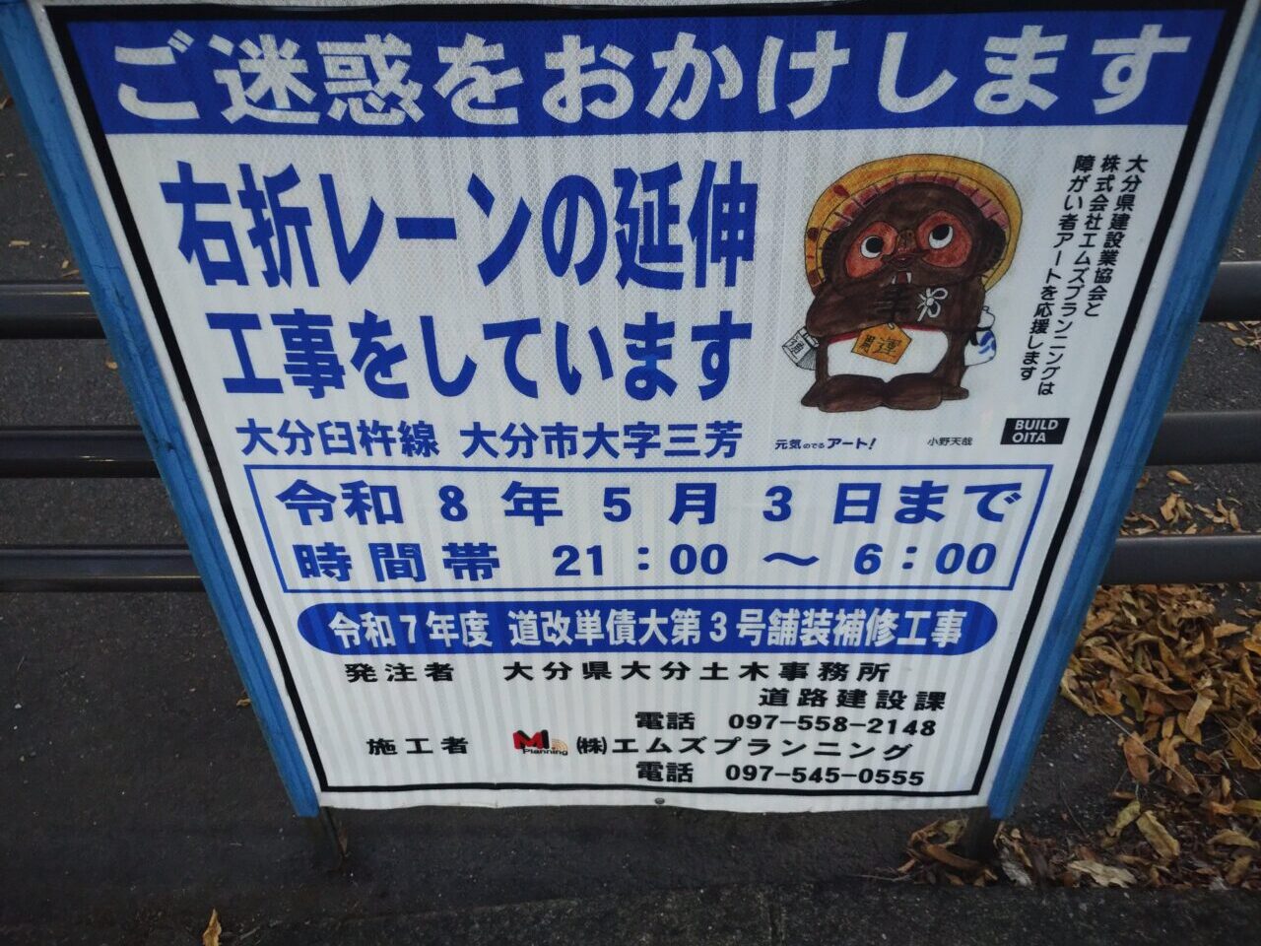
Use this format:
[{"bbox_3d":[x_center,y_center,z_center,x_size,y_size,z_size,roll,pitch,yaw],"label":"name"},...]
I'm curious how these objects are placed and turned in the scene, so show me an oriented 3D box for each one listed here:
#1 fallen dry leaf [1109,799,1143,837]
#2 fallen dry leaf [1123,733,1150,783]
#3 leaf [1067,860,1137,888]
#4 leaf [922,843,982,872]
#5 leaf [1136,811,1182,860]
[{"bbox_3d":[0.809,0.565,1.670,0.084,0.018,0.024,-28,46,-29],"label":"fallen dry leaf"},{"bbox_3d":[0.882,0.494,1.772,0.035,0.018,0.101,6,39,9],"label":"fallen dry leaf"},{"bbox_3d":[0.738,0.625,1.596,0.098,0.019,0.033,10,40,13],"label":"leaf"},{"bbox_3d":[0.507,0.603,1.607,0.086,0.025,0.025,15,42,20],"label":"leaf"},{"bbox_3d":[0.851,0.584,1.644,0.034,0.018,0.084,-8,39,-8],"label":"leaf"}]

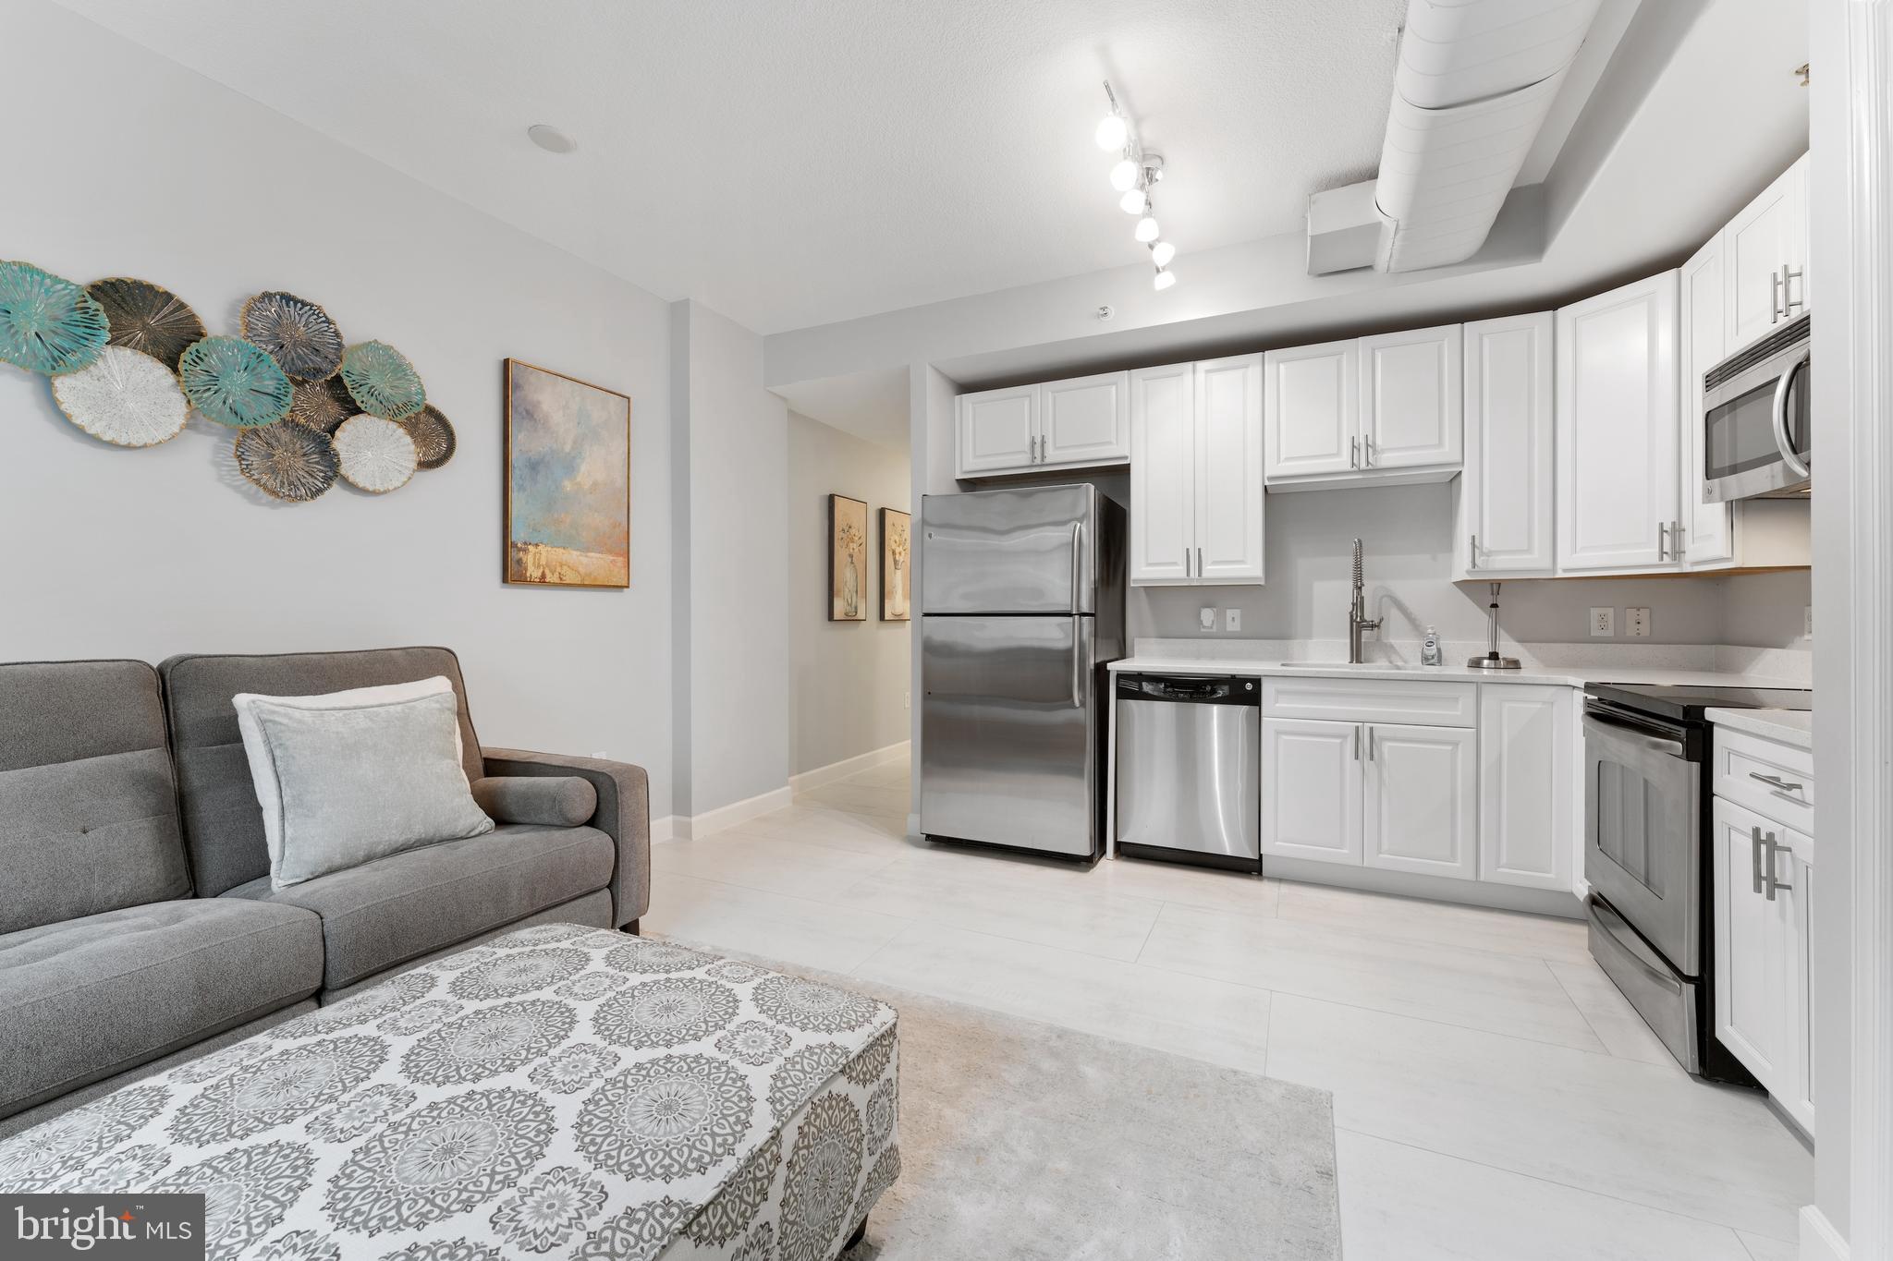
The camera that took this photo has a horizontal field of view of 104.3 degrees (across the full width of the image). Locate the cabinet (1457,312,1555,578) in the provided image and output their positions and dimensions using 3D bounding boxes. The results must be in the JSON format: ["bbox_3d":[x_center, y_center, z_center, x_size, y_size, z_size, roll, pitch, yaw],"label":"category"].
[{"bbox_3d":[2.361,-0.749,3.144,0.301,1.065,0.320,0,0,26],"label":"cabinet"}]

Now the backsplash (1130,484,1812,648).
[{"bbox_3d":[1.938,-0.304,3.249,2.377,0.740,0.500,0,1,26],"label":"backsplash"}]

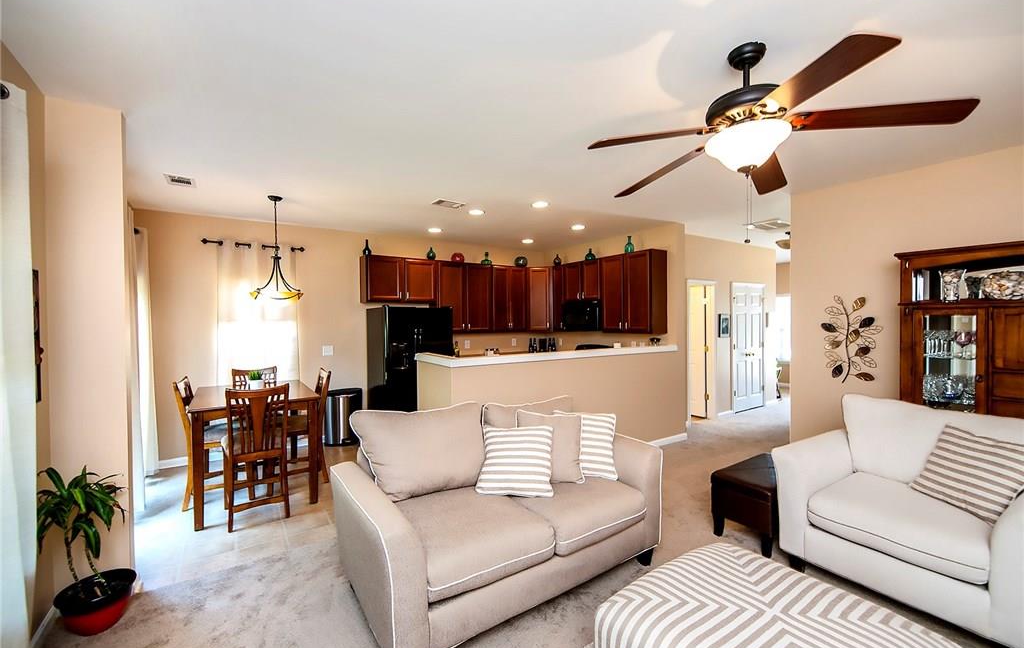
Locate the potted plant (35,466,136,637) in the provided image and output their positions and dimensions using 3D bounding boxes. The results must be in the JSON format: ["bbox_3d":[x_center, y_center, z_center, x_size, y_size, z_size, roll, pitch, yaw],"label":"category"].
[{"bbox_3d":[-2.168,1.136,2.120,0.420,0.830,0.420,-1,1,-34],"label":"potted plant"}]

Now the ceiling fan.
[{"bbox_3d":[1.029,-0.941,1.863,1.450,0.520,1.430,-1,1,-34],"label":"ceiling fan"}]

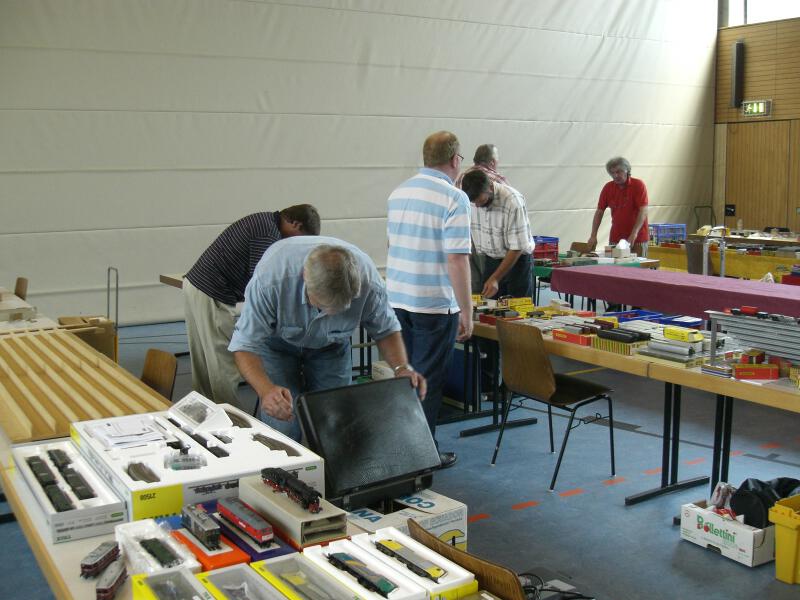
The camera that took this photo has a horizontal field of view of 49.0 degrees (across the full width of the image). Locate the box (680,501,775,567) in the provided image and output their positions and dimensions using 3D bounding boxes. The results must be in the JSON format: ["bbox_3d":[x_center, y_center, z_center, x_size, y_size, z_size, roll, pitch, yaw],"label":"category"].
[{"bbox_3d":[1.408,0.957,3.673,0.260,0.145,0.345,-5,9,-33],"label":"box"}]

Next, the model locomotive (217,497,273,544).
[{"bbox_3d":[-0.326,0.462,1.847,0.036,0.043,0.195,-6,9,-33],"label":"model locomotive"}]

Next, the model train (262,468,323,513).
[{"bbox_3d":[-0.246,0.410,1.971,0.034,0.045,0.252,-5,9,-32],"label":"model train"}]

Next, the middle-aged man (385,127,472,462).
[{"bbox_3d":[0.156,0.006,4.659,0.480,1.760,0.340,6,10,40],"label":"middle-aged man"}]

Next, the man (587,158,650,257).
[{"bbox_3d":[2.042,-0.469,8.217,0.600,1.710,0.420,2,8,18],"label":"man"}]

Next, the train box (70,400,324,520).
[{"bbox_3d":[-0.556,0.417,2.306,0.449,0.100,0.637,-5,9,-31],"label":"train box"}]

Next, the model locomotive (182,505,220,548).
[{"bbox_3d":[-0.418,0.475,1.861,0.031,0.045,0.160,-5,9,-32],"label":"model locomotive"}]

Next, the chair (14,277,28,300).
[{"bbox_3d":[-2.903,0.259,6.358,0.500,0.810,0.480,-5,9,-32],"label":"chair"}]

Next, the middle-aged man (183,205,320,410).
[{"bbox_3d":[-0.830,0.134,5.152,0.900,1.380,0.520,-5,9,-32],"label":"middle-aged man"}]

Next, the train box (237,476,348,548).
[{"bbox_3d":[-0.245,0.459,1.961,0.103,0.051,0.320,-5,9,-32],"label":"train box"}]

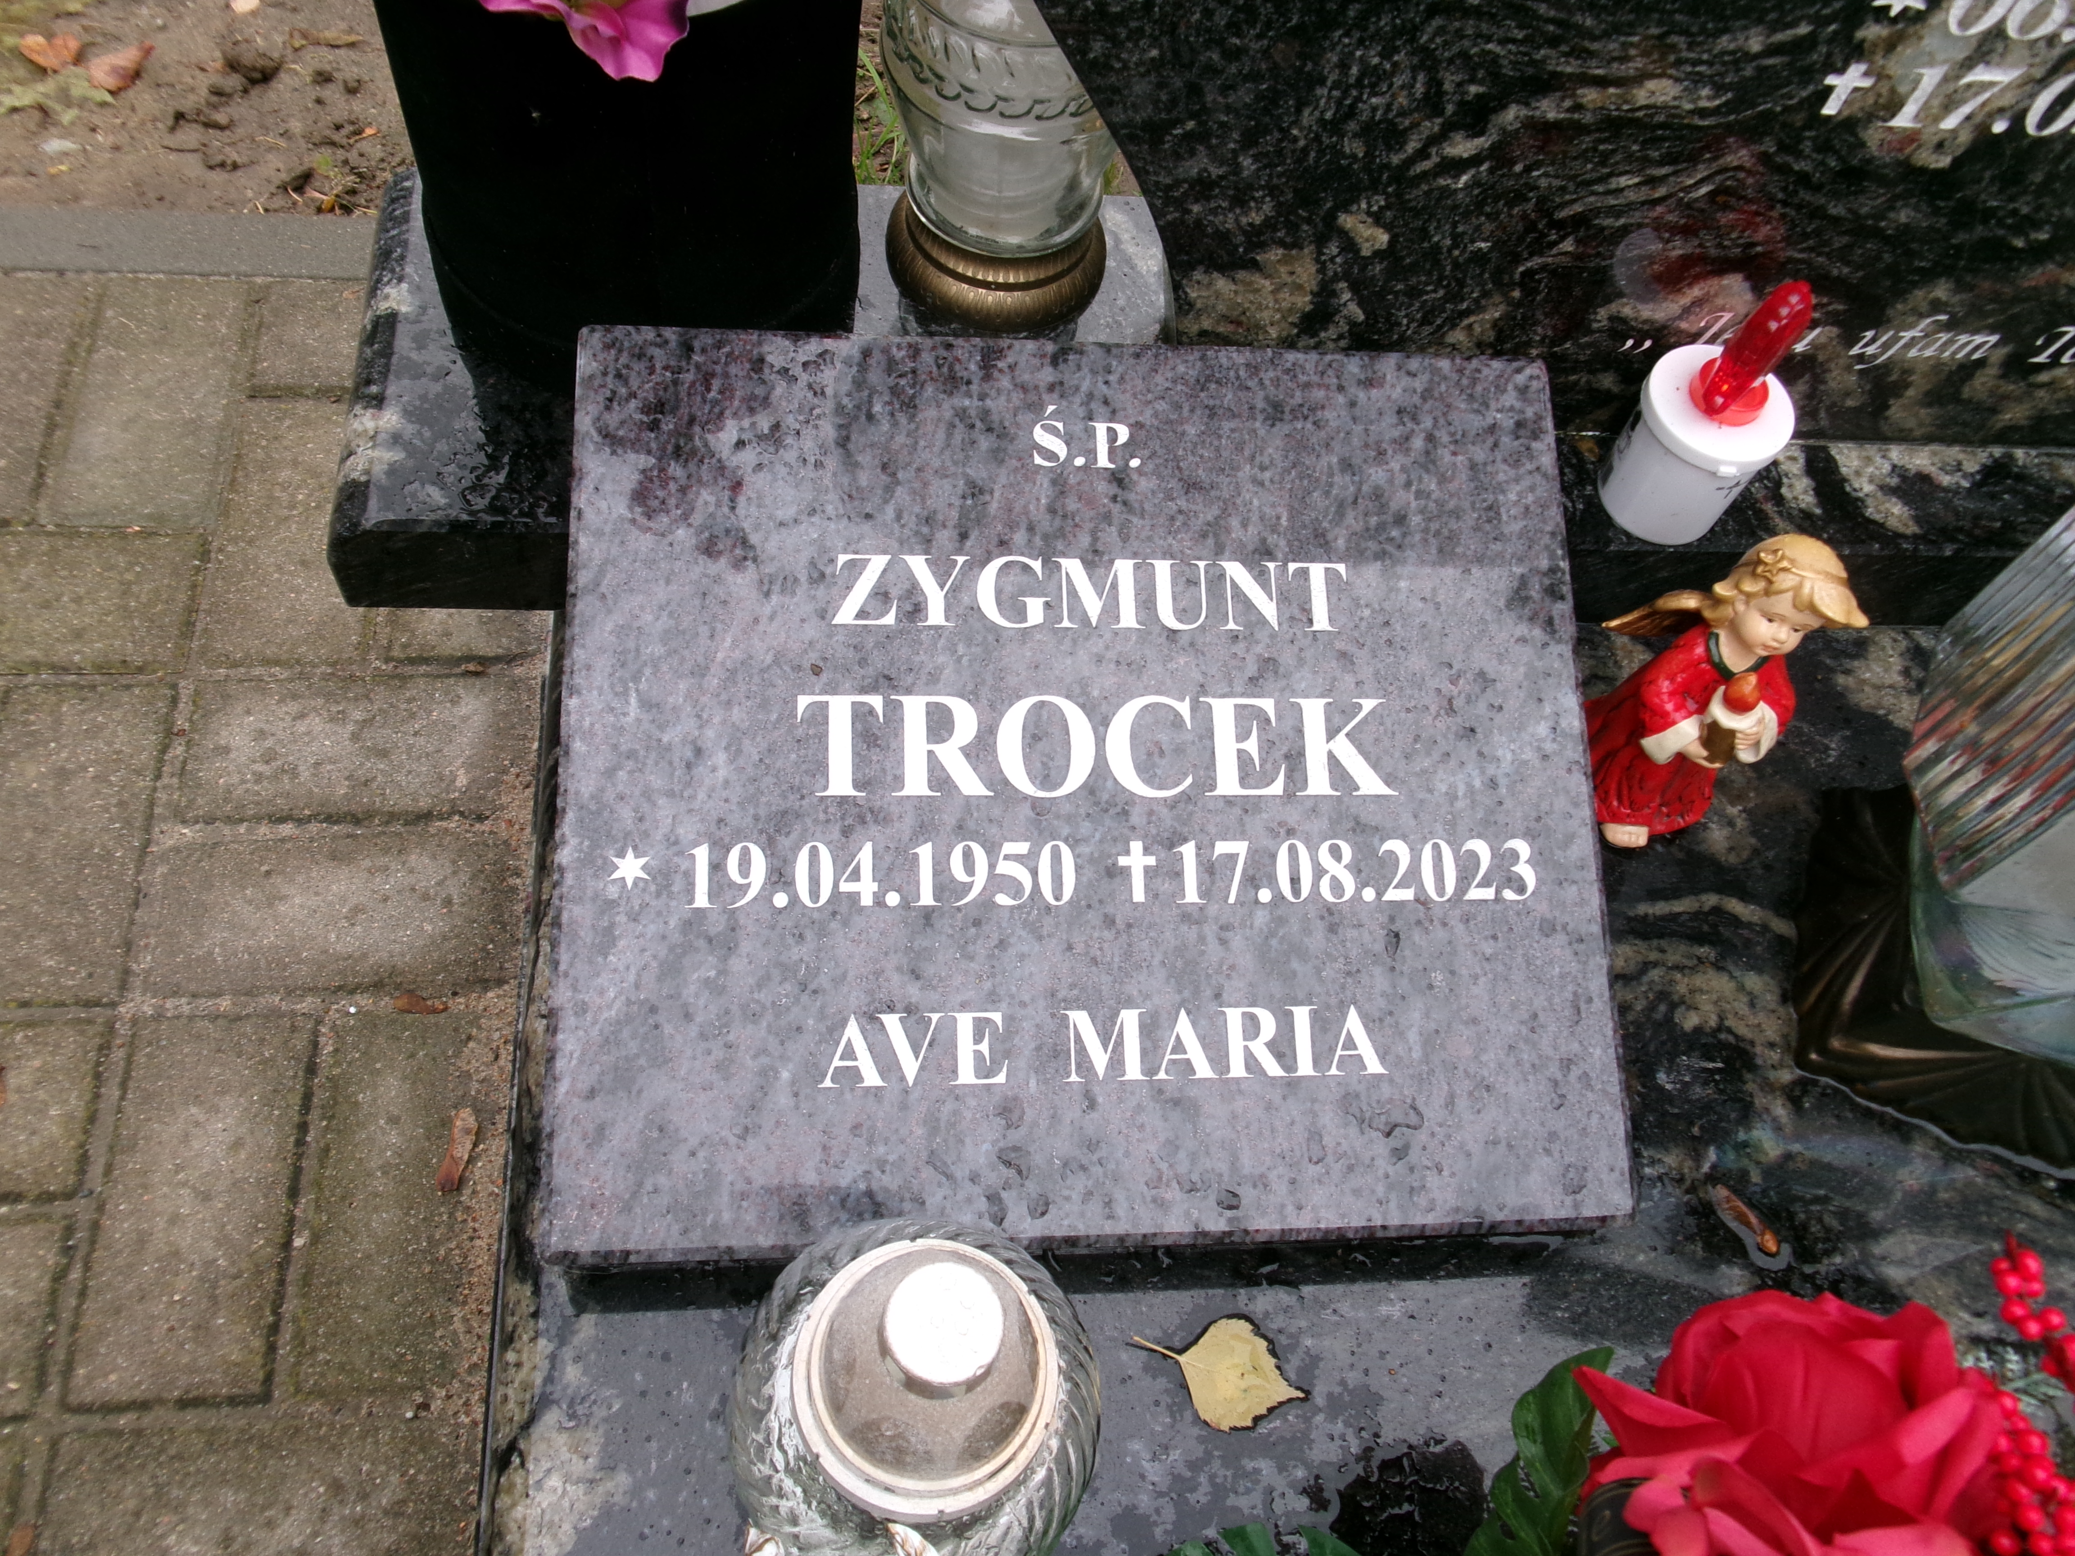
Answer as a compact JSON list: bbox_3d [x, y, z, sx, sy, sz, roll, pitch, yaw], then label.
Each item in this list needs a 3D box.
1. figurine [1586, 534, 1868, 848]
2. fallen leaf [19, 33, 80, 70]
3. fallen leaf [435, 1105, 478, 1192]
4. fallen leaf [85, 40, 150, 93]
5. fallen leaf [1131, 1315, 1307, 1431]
[{"bbox_3d":[0.289,-0.042,0.715,0.088,0.168,0.077,9,61,-3],"label":"figurine"},{"bbox_3d":[-0.705,-0.518,1.199,0.039,0.012,0.041,-10,63,-13],"label":"fallen leaf"},{"bbox_3d":[-0.299,0.193,0.870,0.014,0.009,0.043,9,61,-3],"label":"fallen leaf"},{"bbox_3d":[-0.653,-0.509,1.202,0.037,0.013,0.055,36,63,12],"label":"fallen leaf"},{"bbox_3d":[0.068,0.222,0.631,0.068,0.007,0.041,17,61,2],"label":"fallen leaf"}]

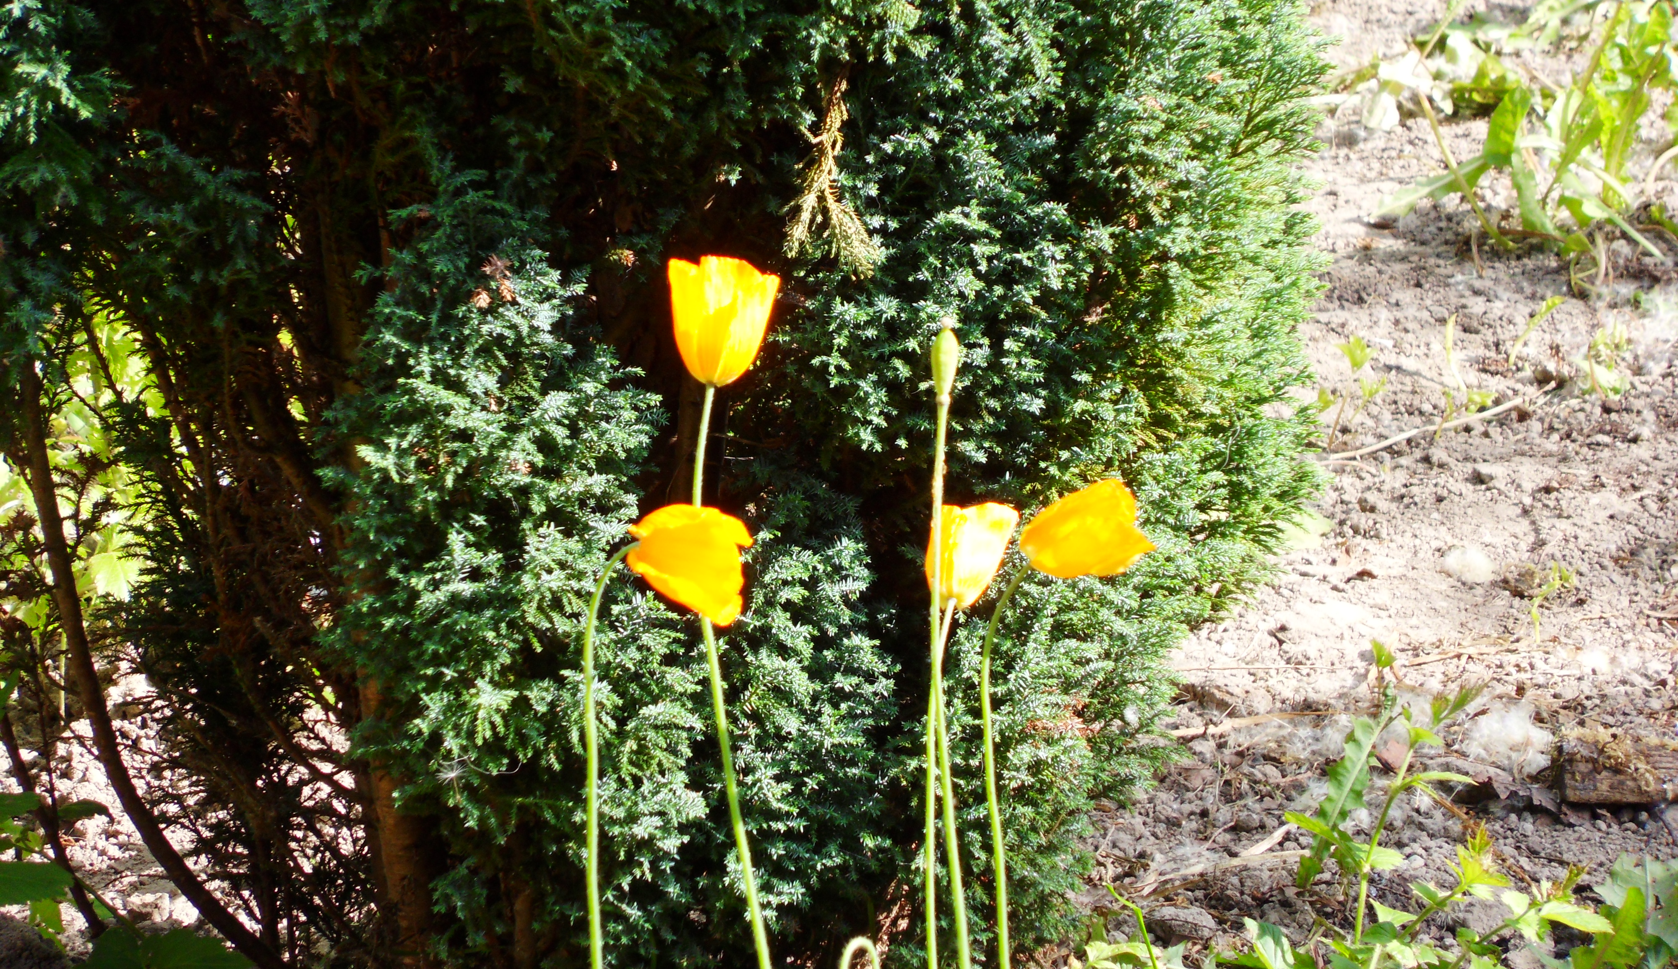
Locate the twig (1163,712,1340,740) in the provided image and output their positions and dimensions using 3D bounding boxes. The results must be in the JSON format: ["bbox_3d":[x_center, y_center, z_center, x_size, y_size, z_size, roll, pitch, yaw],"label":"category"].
[{"bbox_3d":[0.154,0.090,4.320,0.068,0.005,0.009,-6,18,-19],"label":"twig"}]

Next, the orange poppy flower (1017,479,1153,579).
[{"bbox_3d":[0.079,0.014,3.700,0.042,0.031,0.031,-15,0,-6],"label":"orange poppy flower"}]

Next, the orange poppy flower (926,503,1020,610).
[{"bbox_3d":[0.043,0.023,3.720,0.029,0.036,0.029,12,7,0],"label":"orange poppy flower"}]

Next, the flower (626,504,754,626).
[{"bbox_3d":[-0.047,0.025,3.690,0.040,0.032,0.032,20,0,0],"label":"flower"}]

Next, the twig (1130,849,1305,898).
[{"bbox_3d":[0.136,0.138,4.150,0.074,0.007,0.014,-10,20,-30],"label":"twig"}]

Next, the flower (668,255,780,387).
[{"bbox_3d":[-0.037,-0.052,3.720,0.035,0.041,0.035,2,9,0],"label":"flower"}]

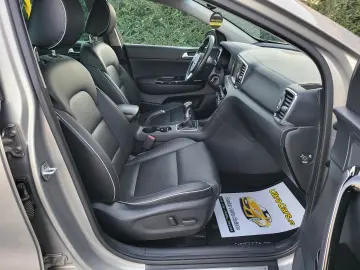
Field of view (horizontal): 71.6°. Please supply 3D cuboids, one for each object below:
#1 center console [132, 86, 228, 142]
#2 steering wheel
[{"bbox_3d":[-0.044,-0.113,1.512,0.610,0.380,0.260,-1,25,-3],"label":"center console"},{"bbox_3d":[0.157,-0.517,1.748,0.100,0.374,0.374,26,21,-15],"label":"steering wheel"}]

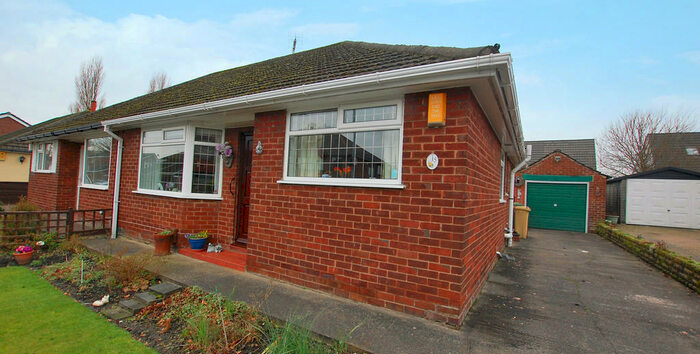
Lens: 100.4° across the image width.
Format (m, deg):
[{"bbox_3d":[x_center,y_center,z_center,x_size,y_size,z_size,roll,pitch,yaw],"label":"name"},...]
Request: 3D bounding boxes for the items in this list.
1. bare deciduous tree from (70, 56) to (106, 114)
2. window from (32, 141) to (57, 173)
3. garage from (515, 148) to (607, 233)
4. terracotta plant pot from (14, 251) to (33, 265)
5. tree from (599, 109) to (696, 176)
[{"bbox_3d":[-28.179,-5.782,30.665,3.600,14.100,3.600,1,-3,30],"label":"bare deciduous tree"},{"bbox_3d":[-9.719,-0.649,9.300,2.150,1.050,0.100,1,-3,30],"label":"window"},{"bbox_3d":[10.437,0.716,15.088,3.400,3.600,5.000,1,-3,30],"label":"garage"},{"bbox_3d":[-4.676,1.172,4.176,0.200,0.140,0.200,1,-3,30],"label":"terracotta plant pot"},{"bbox_3d":[24.257,-1.126,23.785,6.000,9.050,6.000,1,-3,30],"label":"tree"}]

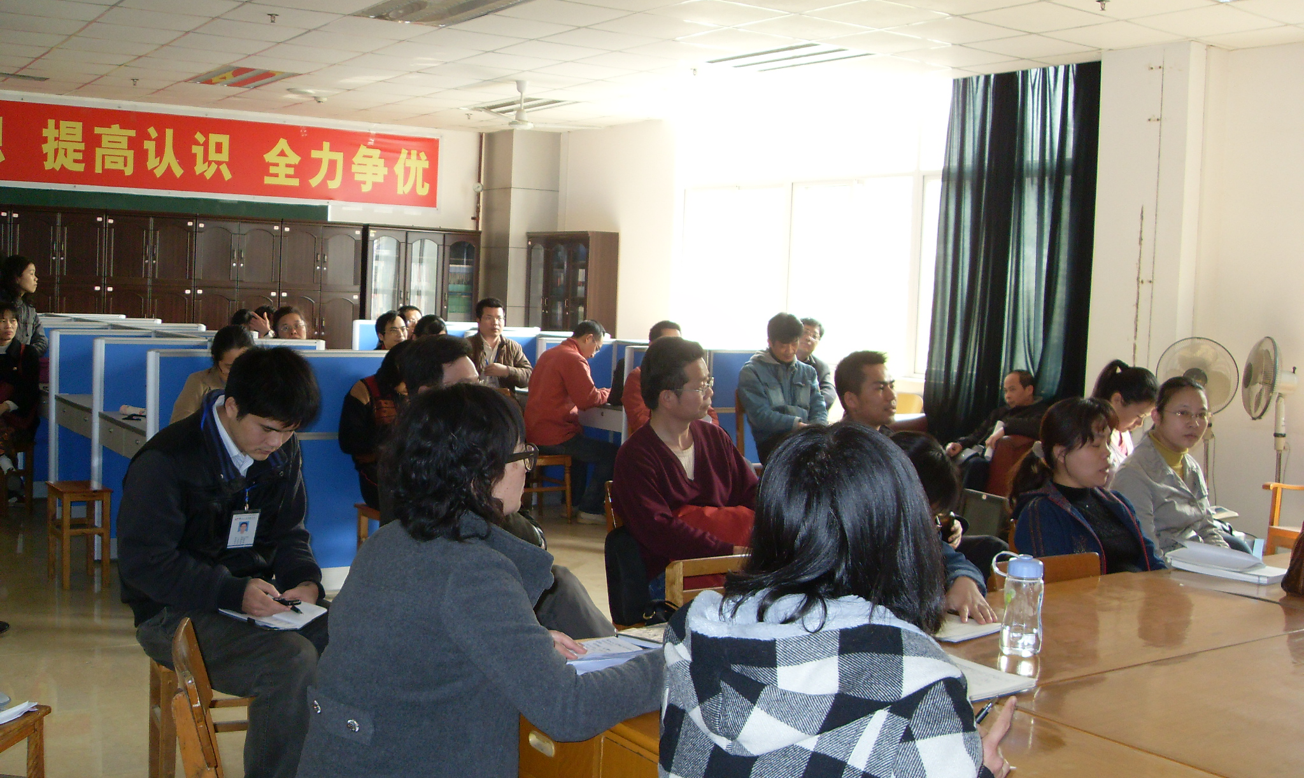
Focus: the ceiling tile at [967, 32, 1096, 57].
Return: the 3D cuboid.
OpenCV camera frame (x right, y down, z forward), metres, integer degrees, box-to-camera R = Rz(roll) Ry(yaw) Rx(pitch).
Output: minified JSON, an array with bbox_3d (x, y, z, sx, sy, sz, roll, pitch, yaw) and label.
[{"bbox_3d":[2.228,-2.020,7.770,0.595,0.020,0.595,-1,6,-33],"label":"ceiling tile"}]

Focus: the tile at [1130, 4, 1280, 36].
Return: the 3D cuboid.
[{"bbox_3d":[2.865,-1.904,6.843,0.600,0.020,0.600,-1,6,-33],"label":"tile"}]

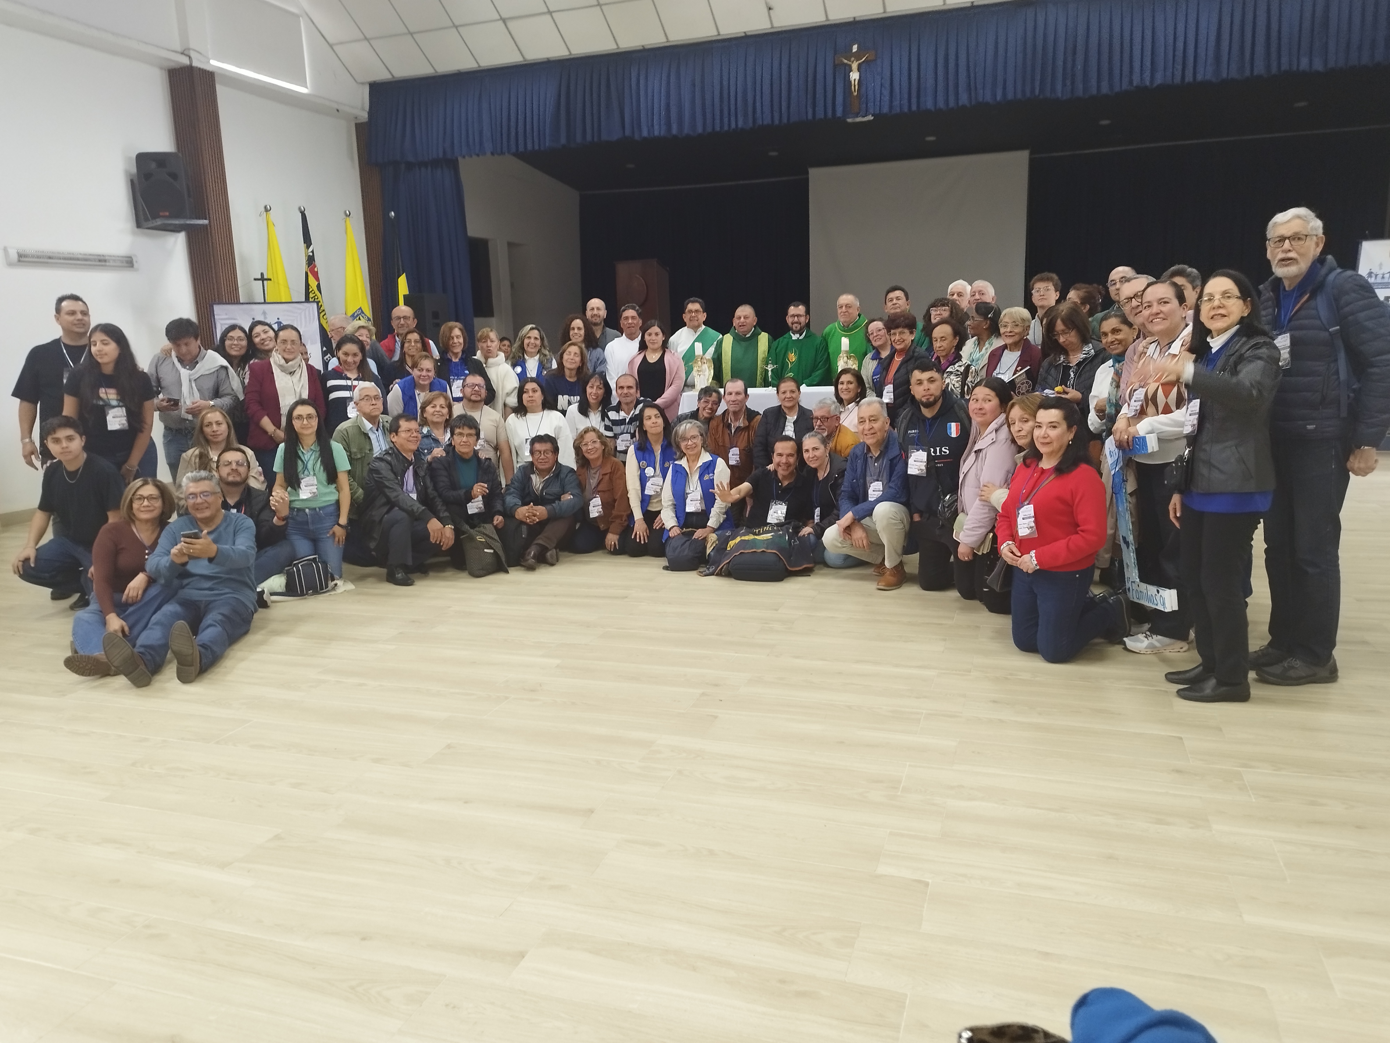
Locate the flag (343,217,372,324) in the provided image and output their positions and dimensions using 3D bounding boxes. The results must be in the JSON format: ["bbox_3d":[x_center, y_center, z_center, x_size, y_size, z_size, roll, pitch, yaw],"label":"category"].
[{"bbox_3d":[-3.792,-2.649,10.847,0.250,1.500,0.400,2,12,19],"label":"flag"}]

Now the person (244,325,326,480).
[{"bbox_3d":[-2.854,-0.599,6.753,0.510,1.540,0.330,-7,13,-20],"label":"person"}]

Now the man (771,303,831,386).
[{"bbox_3d":[0.852,-0.960,7.883,0.560,1.630,0.400,2,12,18],"label":"man"}]

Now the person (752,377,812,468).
[{"bbox_3d":[0.620,-0.437,6.668,0.500,1.100,0.620,-1,11,7],"label":"person"}]

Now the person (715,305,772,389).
[{"bbox_3d":[0.415,-0.941,7.882,0.540,1.620,0.400,0,12,9],"label":"person"}]

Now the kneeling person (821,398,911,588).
[{"bbox_3d":[1.004,-0.185,5.500,0.530,1.030,0.680,4,12,26],"label":"kneeling person"}]

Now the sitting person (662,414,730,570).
[{"bbox_3d":[0.006,-0.192,6.064,0.480,0.890,0.660,-2,11,0],"label":"sitting person"}]

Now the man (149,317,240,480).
[{"bbox_3d":[-3.265,-0.505,6.332,0.560,1.630,0.400,-6,12,-21],"label":"man"}]

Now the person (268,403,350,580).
[{"bbox_3d":[-2.380,-0.239,6.067,0.490,1.090,0.580,-6,13,-17],"label":"person"}]

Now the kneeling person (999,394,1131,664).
[{"bbox_3d":[1.651,0.001,4.237,0.610,1.100,0.490,-12,16,-39],"label":"kneeling person"}]

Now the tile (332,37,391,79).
[{"bbox_3d":[-4.113,-5.701,11.950,0.530,0.020,0.600,2,-21,18],"label":"tile"}]

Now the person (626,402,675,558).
[{"bbox_3d":[-0.277,-0.314,6.528,0.430,0.980,0.600,-1,11,3],"label":"person"}]

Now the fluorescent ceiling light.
[{"bbox_3d":[-4.212,-4.319,9.381,0.080,0.080,1.270,2,12,19],"label":"fluorescent ceiling light"}]

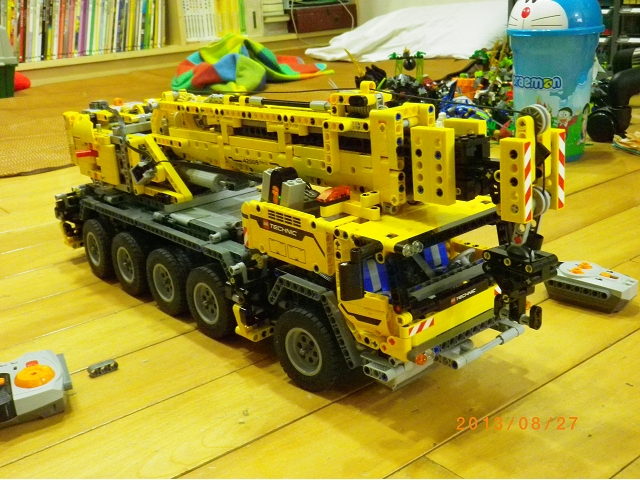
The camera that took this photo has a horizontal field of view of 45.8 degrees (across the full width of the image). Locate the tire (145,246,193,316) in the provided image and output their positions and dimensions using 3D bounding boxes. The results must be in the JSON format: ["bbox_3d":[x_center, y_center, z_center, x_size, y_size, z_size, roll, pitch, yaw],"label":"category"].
[{"bbox_3d":[-0.140,0.039,0.715,0.021,0.062,0.062,-13,21,-41],"label":"tire"}]

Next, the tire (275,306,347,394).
[{"bbox_3d":[-0.007,0.082,0.571,0.062,0.062,0.021,14,21,39],"label":"tire"}]

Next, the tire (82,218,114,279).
[{"bbox_3d":[-0.236,0.009,0.819,0.021,0.062,0.062,-11,20,-36],"label":"tire"}]

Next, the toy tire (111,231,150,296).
[{"bbox_3d":[-0.188,0.024,0.767,0.021,0.062,0.062,-12,20,-39],"label":"toy tire"}]

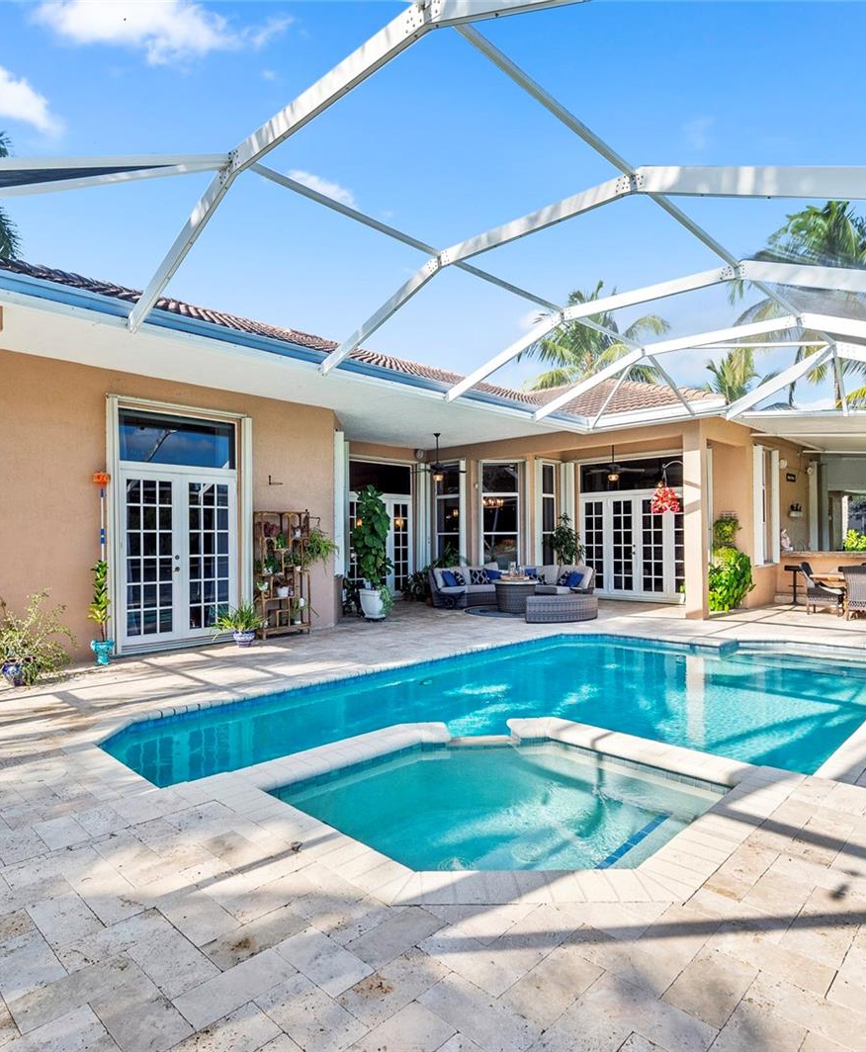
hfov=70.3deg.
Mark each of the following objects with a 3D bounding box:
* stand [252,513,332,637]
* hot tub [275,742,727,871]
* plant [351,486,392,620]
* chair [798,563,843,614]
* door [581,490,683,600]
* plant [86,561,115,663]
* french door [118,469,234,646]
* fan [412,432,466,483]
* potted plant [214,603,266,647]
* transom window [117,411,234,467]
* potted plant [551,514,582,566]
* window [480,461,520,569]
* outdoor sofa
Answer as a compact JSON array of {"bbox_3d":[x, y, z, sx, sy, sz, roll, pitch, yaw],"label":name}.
[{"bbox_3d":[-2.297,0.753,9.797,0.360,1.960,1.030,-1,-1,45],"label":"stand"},{"bbox_3d":[0.408,1.987,3.898,2.080,0.720,2.060,0,-1,-45],"label":"hot tub"},{"bbox_3d":[-1.161,0.501,11.547,0.750,2.480,0.680,0,0,0],"label":"plant"},{"bbox_3d":[7.487,1.215,11.821,0.720,0.970,0.600,-1,-1,45],"label":"chair"},{"bbox_3d":[4.716,0.441,14.272,2.850,2.420,0.120,-1,-1,45],"label":"door"},{"bbox_3d":[-4.130,1.053,7.643,0.280,1.320,0.280,0,0,0],"label":"plant"},{"bbox_3d":[-3.594,0.430,8.776,0.120,2.380,1.680,-1,-1,45],"label":"french door"},{"bbox_3d":[0.105,-1.449,13.061,1.280,1.050,1.280,0,0,0],"label":"fan"},{"bbox_3d":[-2.801,1.412,8.891,0.660,0.610,0.600,0,0,0],"label":"potted plant"},{"bbox_3d":[-3.656,-1.224,8.908,1.690,0.690,0.100,0,-1,-45],"label":"transom window"},{"bbox_3d":[3.127,0.732,14.596,0.900,2.060,0.850,0,0,0],"label":"potted plant"},{"bbox_3d":[1.606,-0.218,14.652,0.950,2.660,0.120,0,0,0],"label":"window"},{"bbox_3d":[1.759,1.335,13.877,3.500,0.880,1.850,0,-1,3],"label":"outdoor sofa"}]

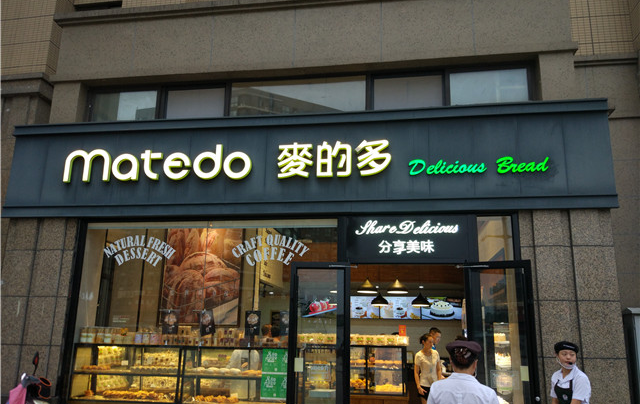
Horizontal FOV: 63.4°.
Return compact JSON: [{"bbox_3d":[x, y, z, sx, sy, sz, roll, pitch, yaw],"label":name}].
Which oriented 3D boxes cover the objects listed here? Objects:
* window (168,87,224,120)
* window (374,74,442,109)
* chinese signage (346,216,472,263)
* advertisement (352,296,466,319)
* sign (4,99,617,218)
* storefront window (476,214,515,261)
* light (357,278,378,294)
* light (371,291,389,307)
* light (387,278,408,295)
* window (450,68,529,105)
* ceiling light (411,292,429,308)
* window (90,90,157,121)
[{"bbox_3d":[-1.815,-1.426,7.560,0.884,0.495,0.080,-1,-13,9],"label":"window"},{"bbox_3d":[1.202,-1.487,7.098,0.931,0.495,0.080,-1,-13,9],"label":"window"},{"bbox_3d":[1.093,0.467,6.389,1.544,0.588,0.100,-1,-13,9],"label":"chinese signage"},{"bbox_3d":[1.689,2.235,10.908,2.580,0.470,0.080,-1,-13,9],"label":"advertisement"},{"bbox_3d":[-0.448,-0.482,6.740,7.850,1.335,0.300,-1,-13,9],"label":"sign"},{"bbox_3d":[2.118,0.441,6.253,0.434,0.558,0.080,-1,-13,9],"label":"storefront window"},{"bbox_3d":[0.800,1.411,8.682,0.342,0.244,0.342,-1,-13,9],"label":"light"},{"bbox_3d":[1.191,1.938,10.265,0.340,0.271,0.340,-1,-13,9],"label":"light"},{"bbox_3d":[1.297,1.401,8.605,0.349,0.246,0.349,-1,-13,9],"label":"light"},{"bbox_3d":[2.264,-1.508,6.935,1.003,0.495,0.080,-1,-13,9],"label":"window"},{"bbox_3d":[1.969,1.919,10.146,0.340,0.268,0.340,-1,-13,9],"label":"ceiling light"},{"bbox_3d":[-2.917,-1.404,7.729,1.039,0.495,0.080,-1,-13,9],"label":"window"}]

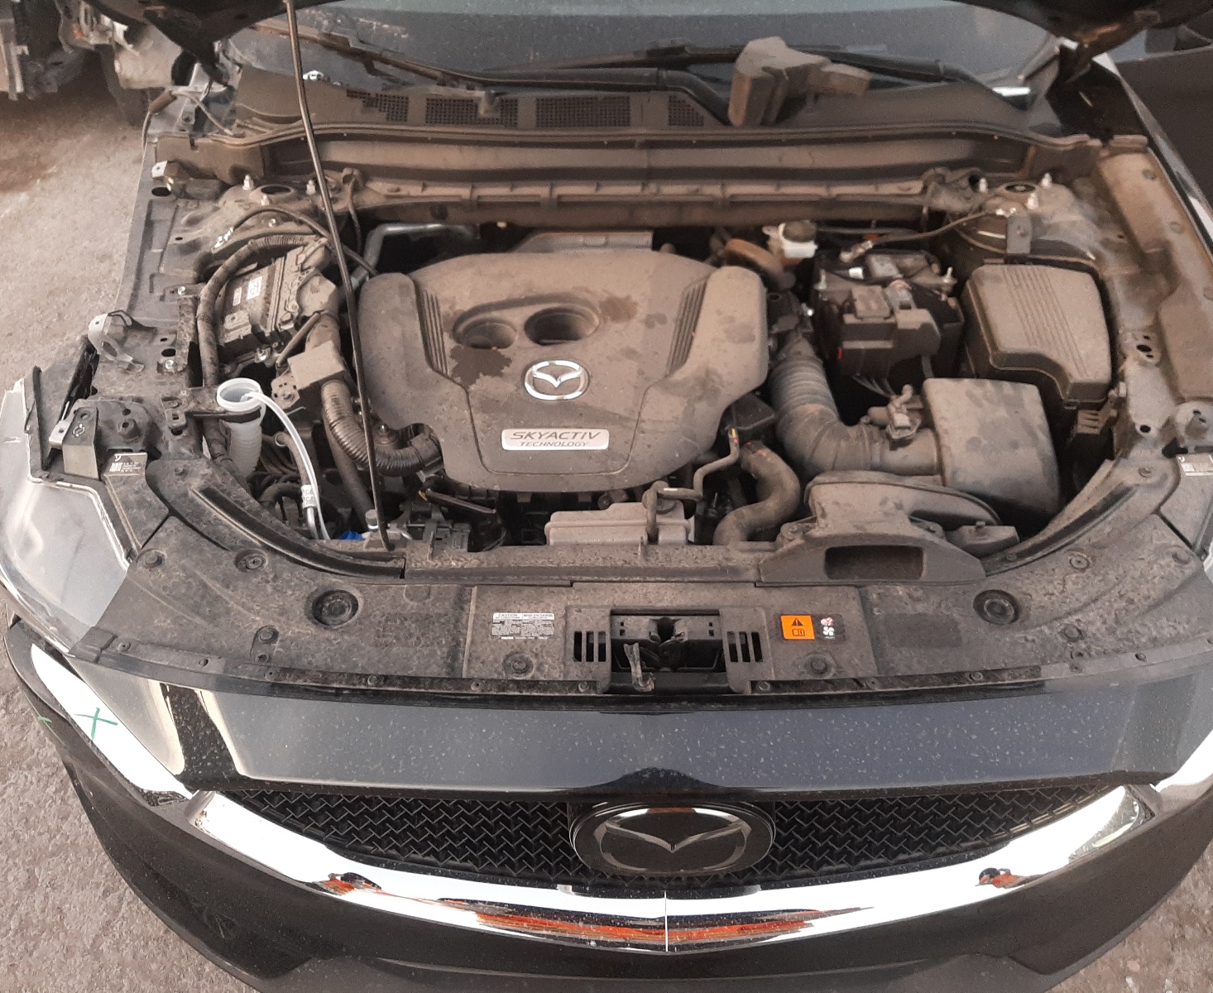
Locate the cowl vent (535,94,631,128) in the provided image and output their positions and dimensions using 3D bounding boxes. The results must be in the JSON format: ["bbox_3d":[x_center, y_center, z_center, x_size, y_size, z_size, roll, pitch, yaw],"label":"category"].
[{"bbox_3d":[-0.036,-0.608,1.570,0.149,0.010,0.057,0,72,0],"label":"cowl vent"}]

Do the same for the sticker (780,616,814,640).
[{"bbox_3d":[0.189,0.130,0.983,0.031,0.002,0.028,0,48,0],"label":"sticker"}]

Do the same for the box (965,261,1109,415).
[{"bbox_3d":[0.588,-0.204,1.377,0.173,0.108,0.230,0,53,0],"label":"box"}]

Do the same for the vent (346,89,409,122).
[{"bbox_3d":[-0.369,-0.630,1.600,0.101,0.010,0.059,0,72,0],"label":"vent"}]

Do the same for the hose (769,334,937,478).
[{"bbox_3d":[0.325,-0.134,1.365,0.190,0.105,0.285,0,45,0],"label":"hose"}]

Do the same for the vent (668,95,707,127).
[{"bbox_3d":[0.128,-0.608,1.570,0.060,0.010,0.057,0,72,0],"label":"vent"}]

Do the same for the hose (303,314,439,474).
[{"bbox_3d":[-0.330,-0.152,1.411,0.200,0.100,0.260,0,45,0],"label":"hose"}]

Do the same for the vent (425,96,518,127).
[{"bbox_3d":[-0.213,-0.608,1.570,0.146,0.010,0.055,0,72,0],"label":"vent"}]

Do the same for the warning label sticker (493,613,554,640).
[{"bbox_3d":[-0.083,0.129,0.985,0.061,0.002,0.031,0,48,0],"label":"warning label sticker"}]

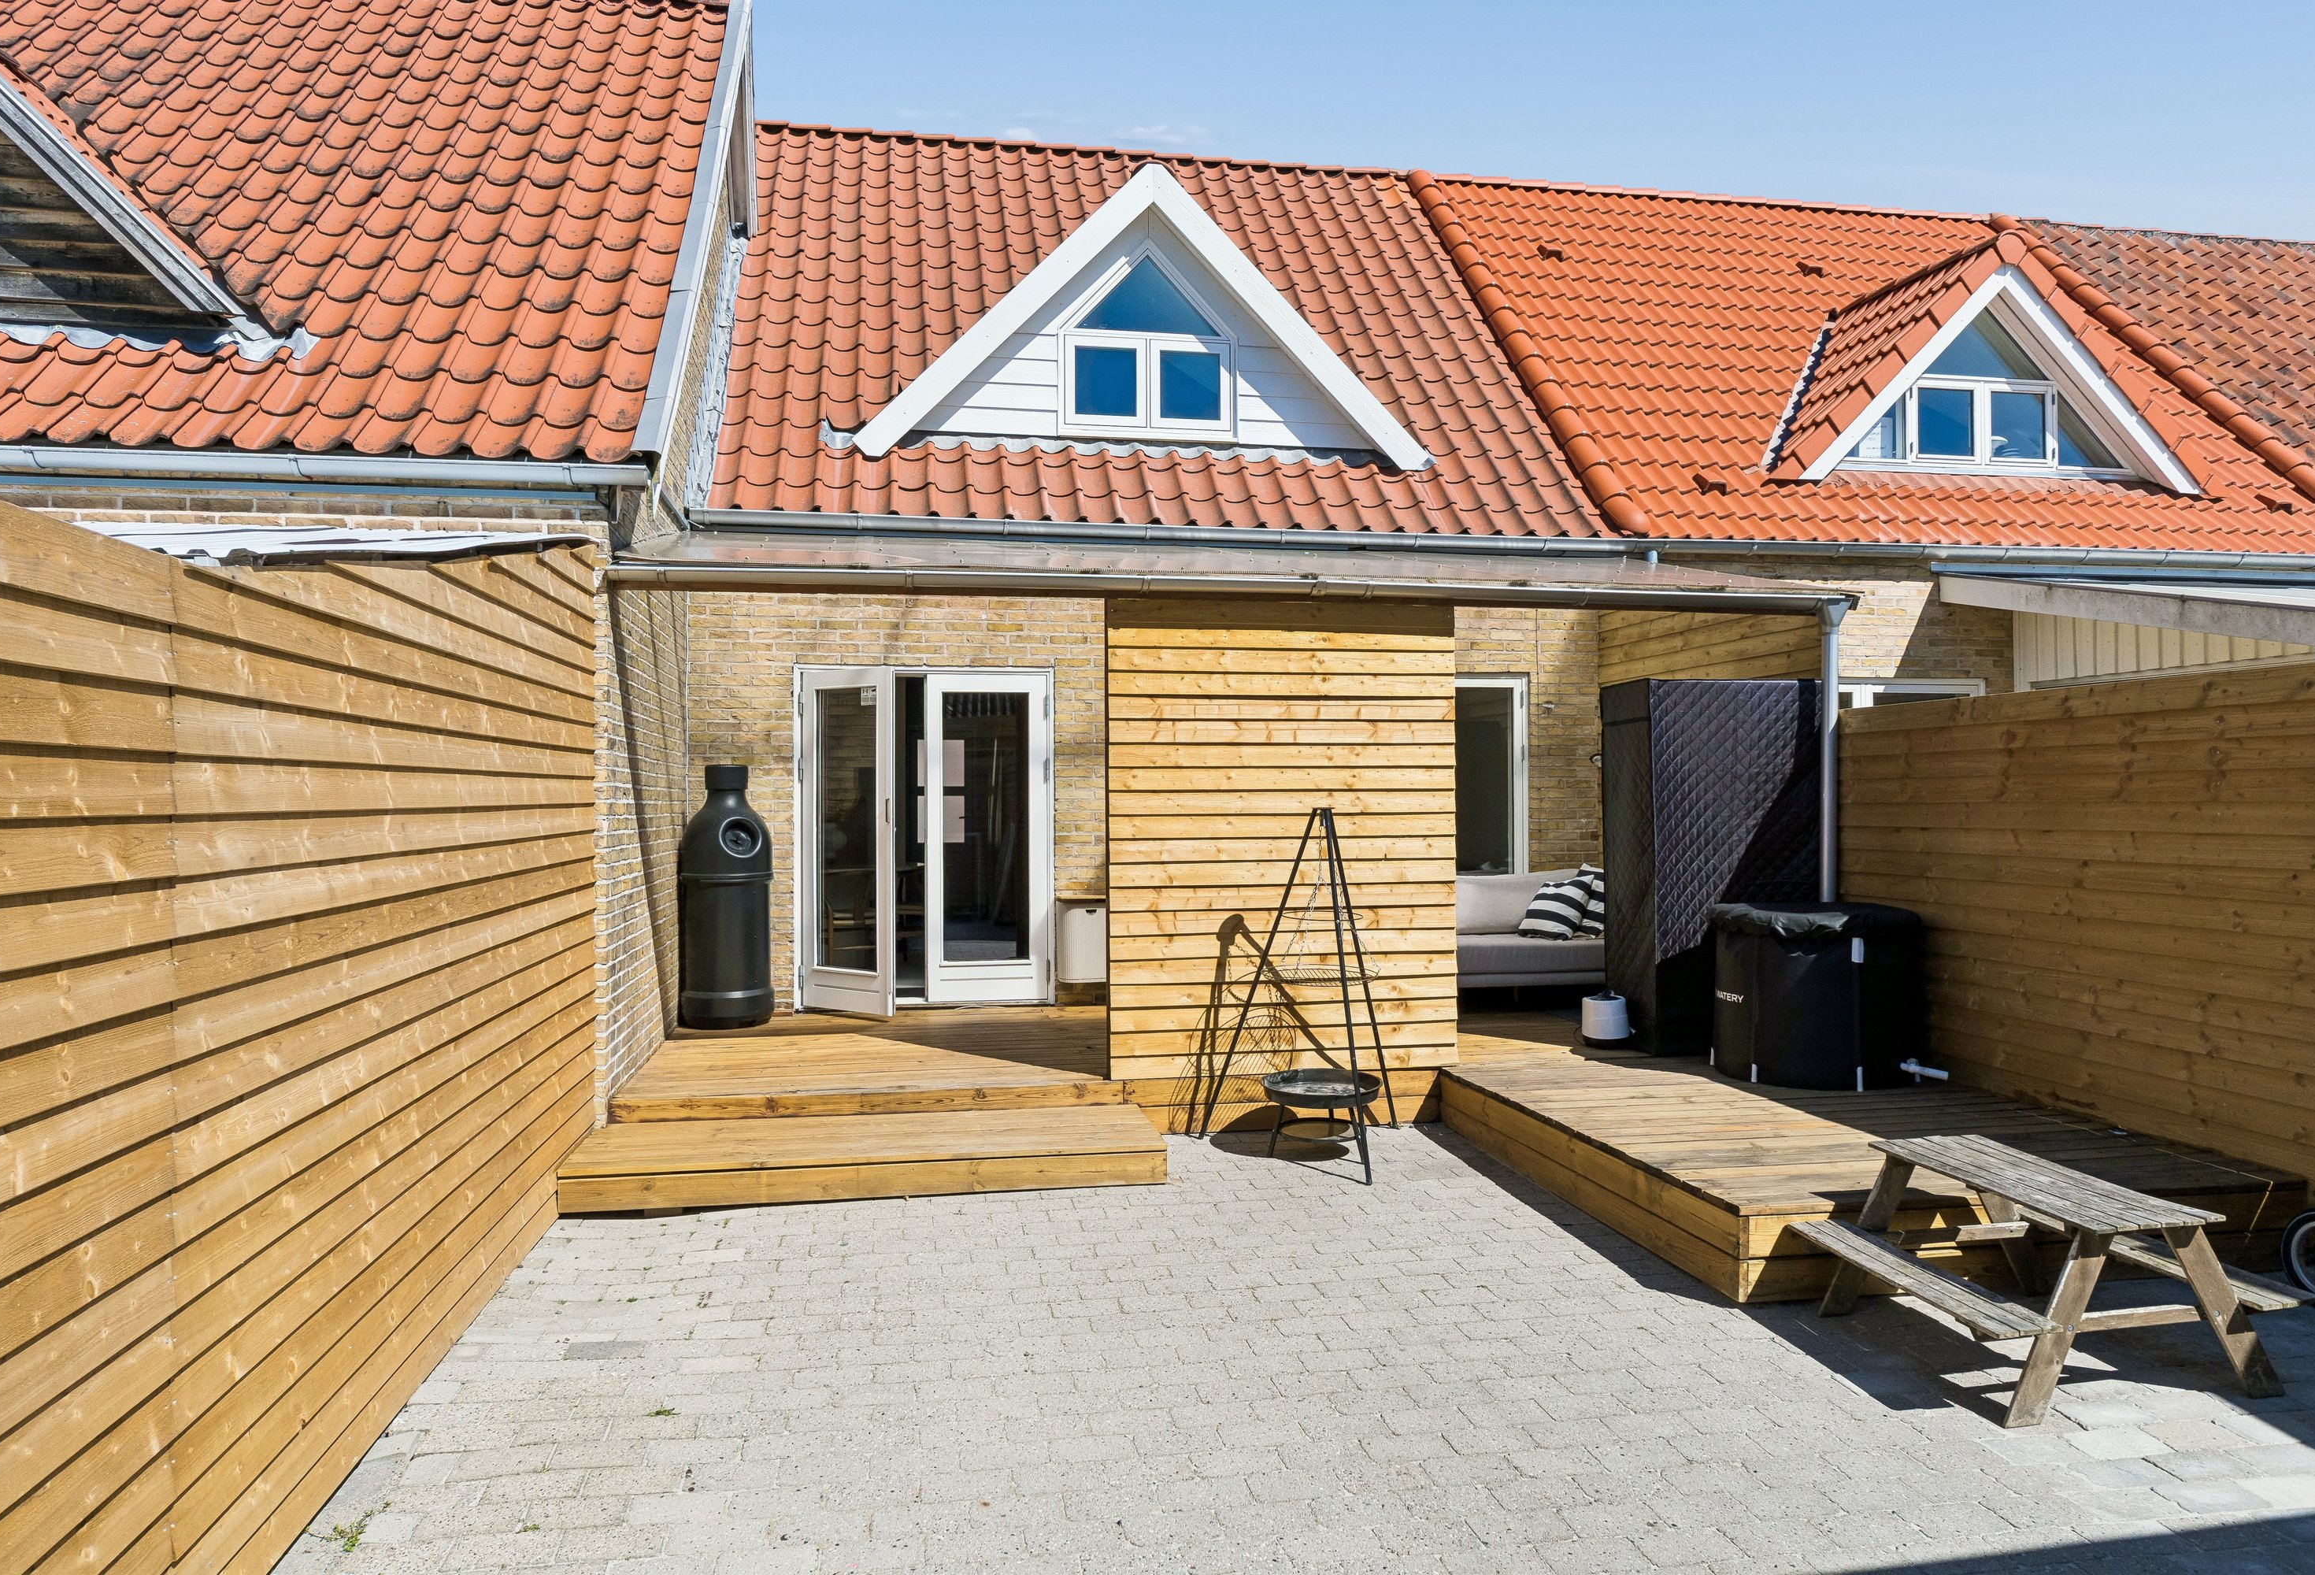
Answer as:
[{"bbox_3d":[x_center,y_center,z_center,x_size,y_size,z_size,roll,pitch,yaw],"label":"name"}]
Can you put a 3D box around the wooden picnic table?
[{"bbox_3d":[2.487,1.333,4.379,0.980,0.485,0.980,0,0,-8],"label":"wooden picnic table"}]

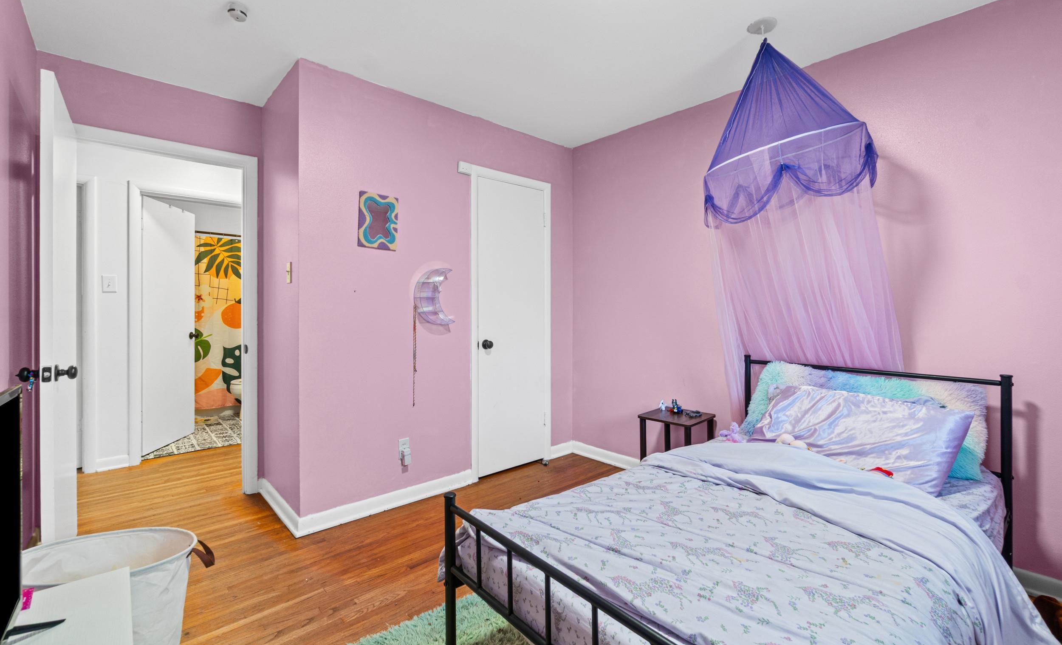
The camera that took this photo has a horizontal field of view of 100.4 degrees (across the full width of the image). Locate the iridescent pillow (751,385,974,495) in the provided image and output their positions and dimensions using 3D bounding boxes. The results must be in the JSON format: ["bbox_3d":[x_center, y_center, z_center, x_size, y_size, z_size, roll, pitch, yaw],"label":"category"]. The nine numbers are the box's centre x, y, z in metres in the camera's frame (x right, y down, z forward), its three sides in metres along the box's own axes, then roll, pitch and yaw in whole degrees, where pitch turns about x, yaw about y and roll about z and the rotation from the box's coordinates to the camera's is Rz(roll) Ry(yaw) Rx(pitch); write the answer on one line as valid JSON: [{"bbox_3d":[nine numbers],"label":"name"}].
[{"bbox_3d":[1.338,0.464,1.852,0.670,0.410,0.150,1,-40,48],"label":"iridescent pillow"}]

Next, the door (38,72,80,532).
[{"bbox_3d":[-2.081,0.092,1.960,0.040,2.030,0.800,-1,2,-42],"label":"door"}]

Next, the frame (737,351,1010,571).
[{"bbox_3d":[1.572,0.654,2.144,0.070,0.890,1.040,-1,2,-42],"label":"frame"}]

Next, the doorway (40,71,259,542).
[{"bbox_3d":[-2.055,0.034,2.482,0.900,2.120,0.160,-1,2,-42],"label":"doorway"}]

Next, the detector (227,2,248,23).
[{"bbox_3d":[-1.245,-1.315,1.877,0.095,0.042,0.095,-1,2,-42],"label":"detector"}]

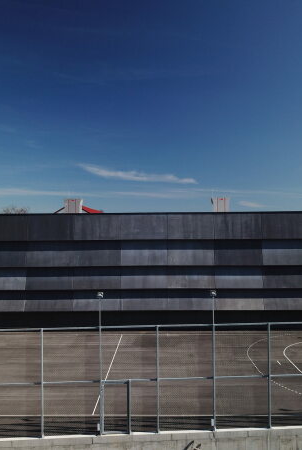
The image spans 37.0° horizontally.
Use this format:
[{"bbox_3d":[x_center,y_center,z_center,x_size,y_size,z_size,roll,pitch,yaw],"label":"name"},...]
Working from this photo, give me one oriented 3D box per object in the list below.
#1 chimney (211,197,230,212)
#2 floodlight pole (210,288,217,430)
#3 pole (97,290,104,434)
[{"bbox_3d":[8.790,-2.466,57.000,2.000,2.200,1.800,-1,-1,0],"label":"chimney"},{"bbox_3d":[3.336,7.151,23.750,0.380,7.350,0.420,-1,-1,0],"label":"floodlight pole"},{"bbox_3d":[-2.632,7.160,23.400,0.360,7.350,0.420,-1,-1,0],"label":"pole"}]

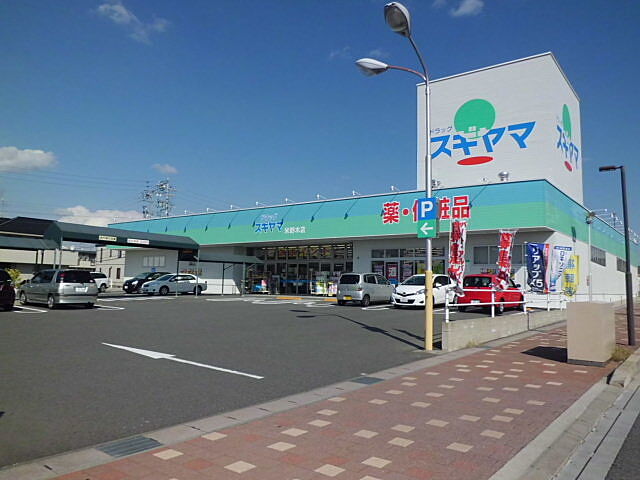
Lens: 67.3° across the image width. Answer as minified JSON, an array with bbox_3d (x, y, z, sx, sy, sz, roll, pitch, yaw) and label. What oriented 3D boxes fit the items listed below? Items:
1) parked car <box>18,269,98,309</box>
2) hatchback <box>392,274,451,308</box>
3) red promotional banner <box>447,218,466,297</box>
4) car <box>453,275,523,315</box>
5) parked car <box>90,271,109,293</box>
[{"bbox_3d":[-10.950,2.010,20.050,4.150,1.550,1.690,-3,-6,38],"label":"parked car"},{"bbox_3d":[4.820,2.290,21.600,1.695,1.500,3.885,-3,-6,38],"label":"hatchback"},{"bbox_3d":[3.250,0.440,11.400,0.450,1.780,0.150,0,-5,13],"label":"red promotional banner"},{"bbox_3d":[7.150,2.180,19.800,1.665,1.530,3.600,-3,-7,39],"label":"car"},{"bbox_3d":[-18.450,3.250,36.900,1.700,1.550,4.400,-3,-6,37],"label":"parked car"}]

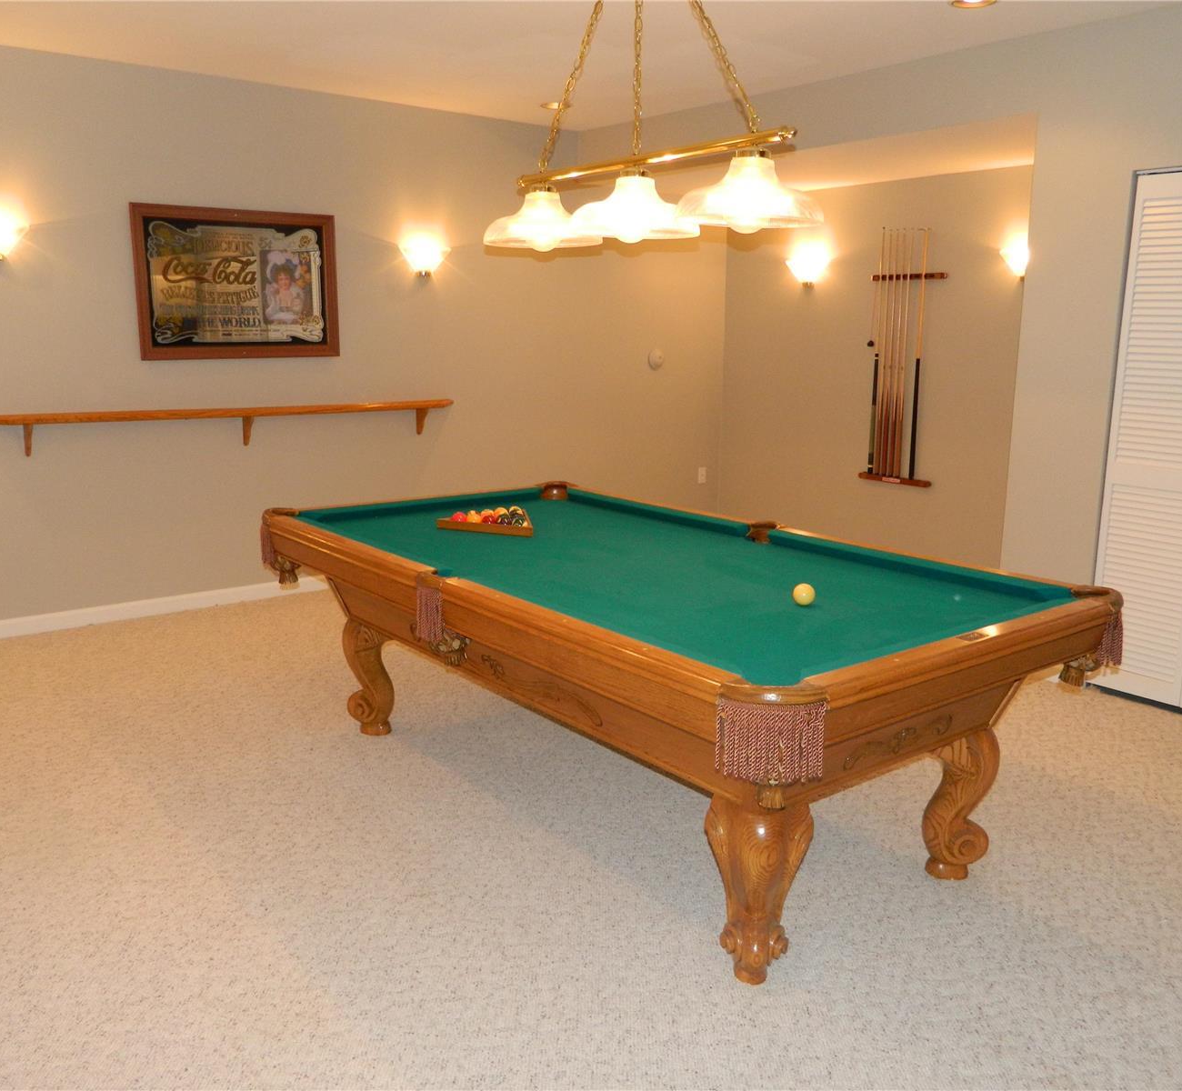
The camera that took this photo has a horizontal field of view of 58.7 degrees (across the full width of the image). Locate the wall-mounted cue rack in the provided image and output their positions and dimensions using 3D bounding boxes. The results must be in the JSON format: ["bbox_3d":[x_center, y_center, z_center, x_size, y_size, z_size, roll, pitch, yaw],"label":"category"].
[{"bbox_3d":[1.869,-1.133,6.342,0.085,1.520,0.500,-8,14,-37],"label":"wall-mounted cue rack"}]

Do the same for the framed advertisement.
[{"bbox_3d":[-1.799,-1.342,5.413,1.043,0.744,0.032,-8,14,-37],"label":"framed advertisement"}]

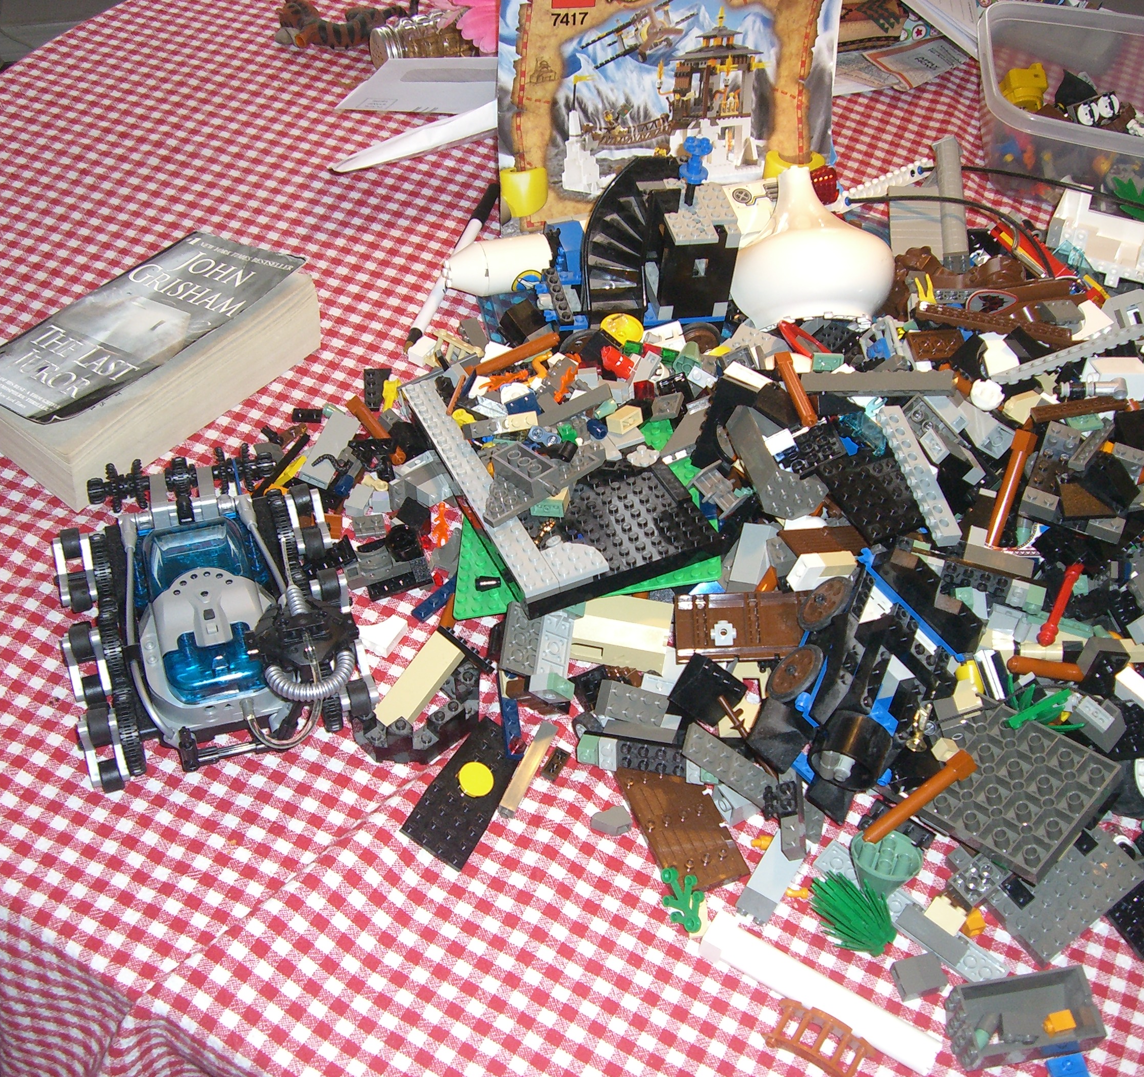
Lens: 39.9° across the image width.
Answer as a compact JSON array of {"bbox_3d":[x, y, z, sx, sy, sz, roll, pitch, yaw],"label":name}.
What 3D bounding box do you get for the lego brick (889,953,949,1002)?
[{"bbox_3d":[0.146,0.185,0.663,0.018,0.006,0.016,-13,49,-15],"label":"lego brick"}]

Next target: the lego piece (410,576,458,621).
[{"bbox_3d":[-0.065,0.031,0.786,0.008,0.004,0.034,33,55,25],"label":"lego piece"}]

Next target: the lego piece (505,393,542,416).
[{"bbox_3d":[-0.025,-0.071,0.842,0.017,0.009,0.015,-25,60,-17],"label":"lego piece"}]

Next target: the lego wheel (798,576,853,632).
[{"bbox_3d":[0.122,0.032,0.760,0.008,0.031,0.031,39,43,-24],"label":"lego wheel"}]

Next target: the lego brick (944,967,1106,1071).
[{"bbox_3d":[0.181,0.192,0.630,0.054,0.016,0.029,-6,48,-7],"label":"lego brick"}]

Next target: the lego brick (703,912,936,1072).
[{"bbox_3d":[0.104,0.192,0.663,0.105,0.016,0.016,27,54,16],"label":"lego brick"}]

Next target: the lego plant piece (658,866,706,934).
[{"bbox_3d":[0.047,0.154,0.673,0.018,0.007,0.030,-12,65,-14],"label":"lego plant piece"}]

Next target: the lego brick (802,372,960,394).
[{"bbox_3d":[0.160,-0.082,0.828,0.080,0.008,0.011,0,74,11],"label":"lego brick"}]

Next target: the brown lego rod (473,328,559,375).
[{"bbox_3d":[-0.032,-0.102,0.872,0.058,0.009,0.009,-26,53,-23],"label":"brown lego rod"}]

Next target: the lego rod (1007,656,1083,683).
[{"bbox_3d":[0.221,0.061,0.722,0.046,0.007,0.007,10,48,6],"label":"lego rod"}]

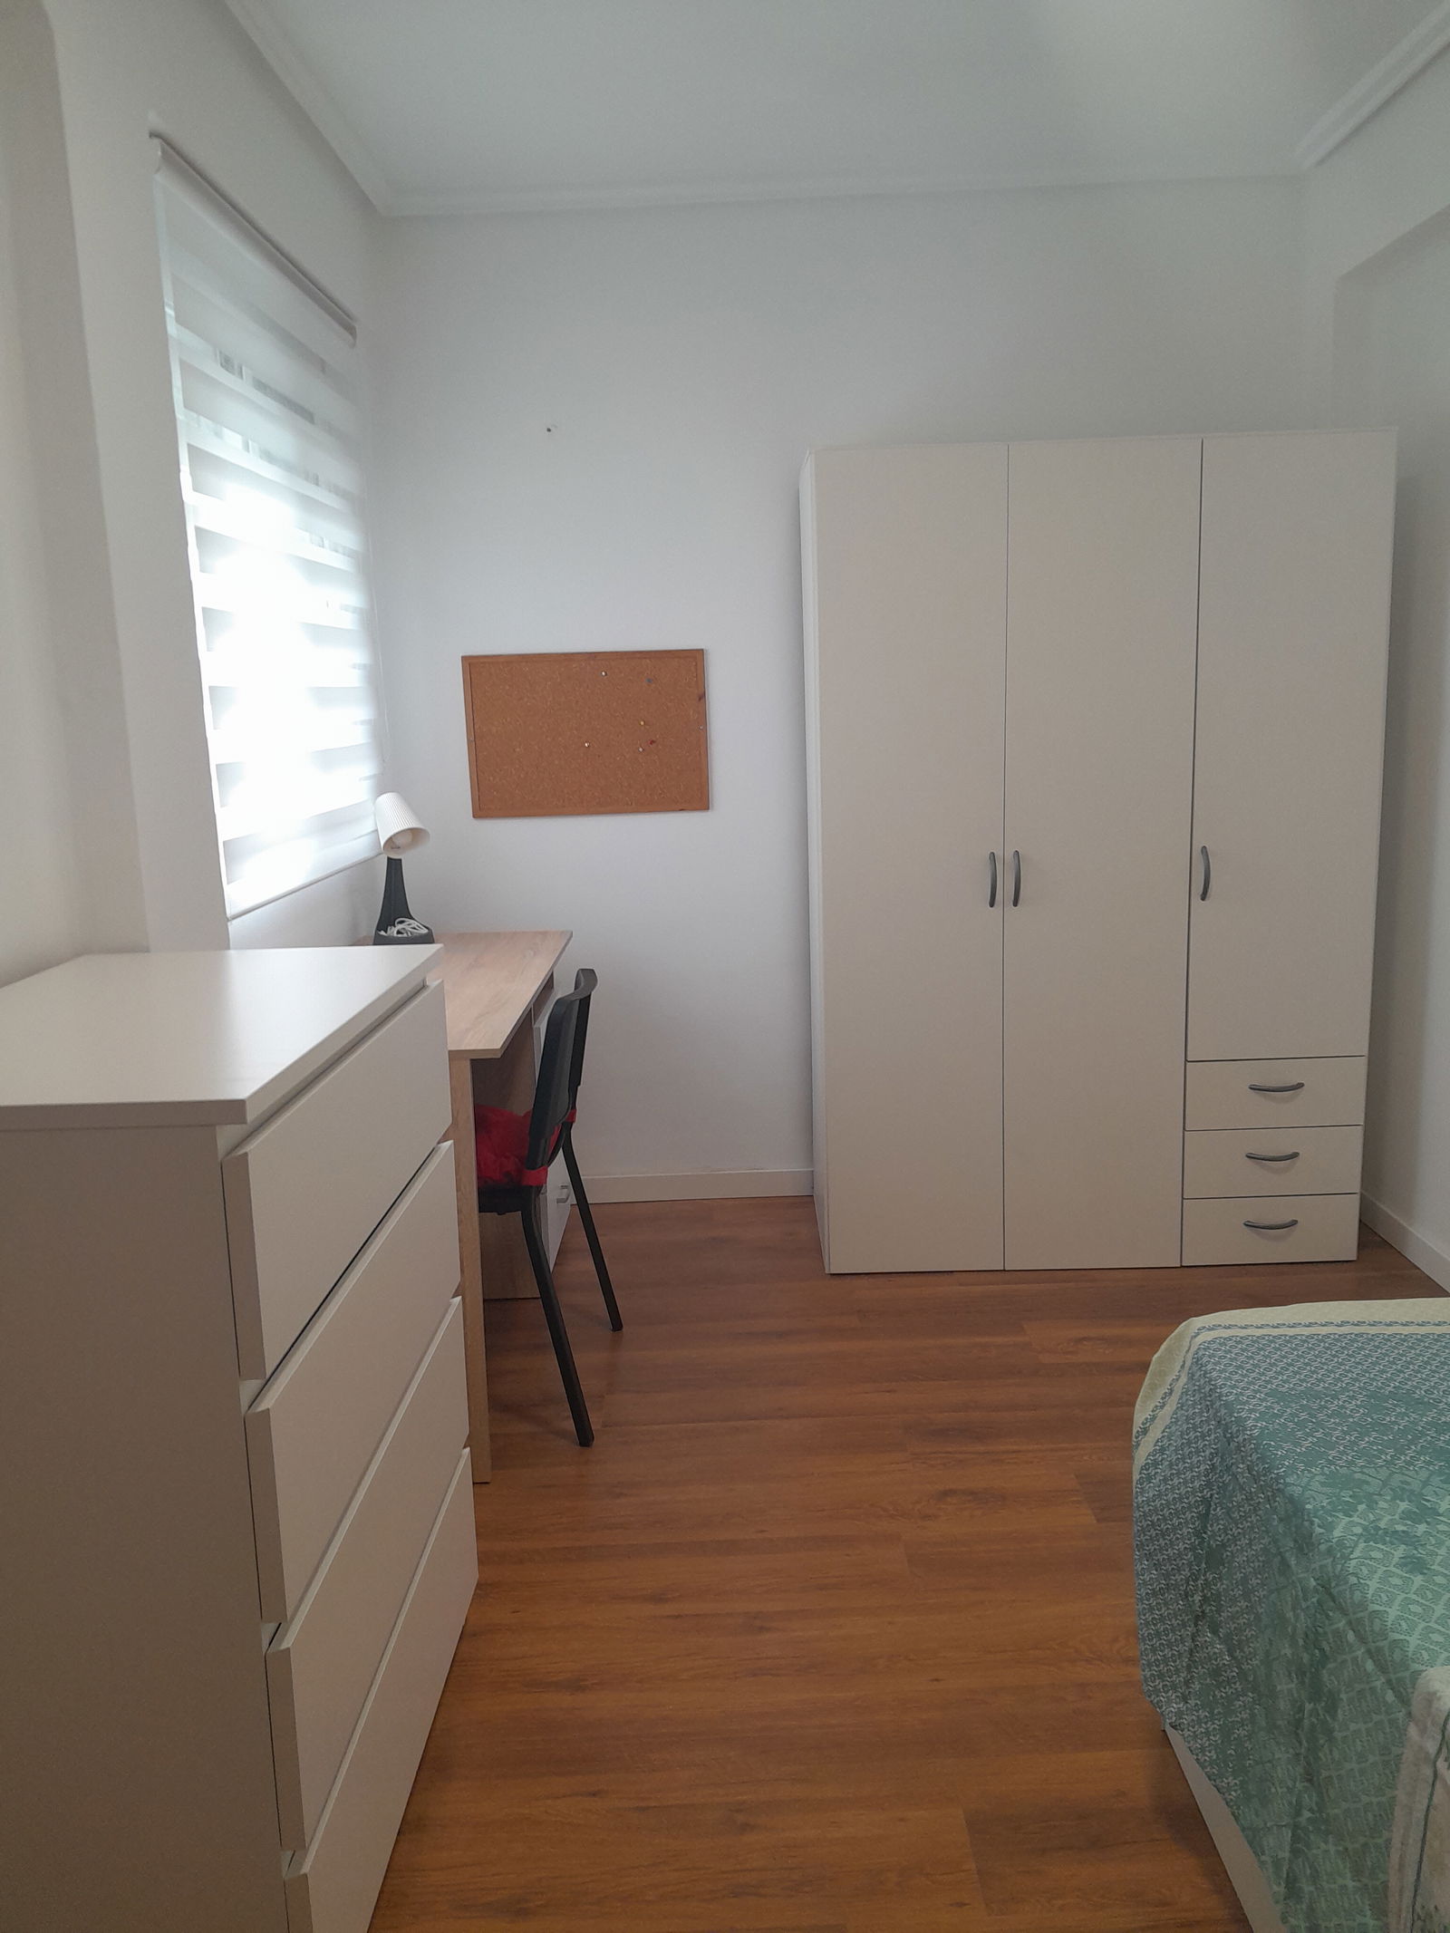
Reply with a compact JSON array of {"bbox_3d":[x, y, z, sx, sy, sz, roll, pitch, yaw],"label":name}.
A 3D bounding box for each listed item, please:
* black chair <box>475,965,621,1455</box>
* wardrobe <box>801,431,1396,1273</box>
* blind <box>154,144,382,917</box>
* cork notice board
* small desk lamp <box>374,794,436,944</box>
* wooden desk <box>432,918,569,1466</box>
[{"bbox_3d":[-0.501,0.426,2.864,0.540,0.785,0.530,-1,10,2],"label":"black chair"},{"bbox_3d":[0.817,-0.246,3.534,1.195,1.801,0.525,-1,10,2],"label":"wardrobe"},{"bbox_3d":[-0.800,-0.732,2.830,0.055,1.140,1.100,-1,10,2],"label":"blind"},{"bbox_3d":[-0.344,-0.580,3.780,0.603,0.404,0.018,-1,10,2],"label":"cork notice board"},{"bbox_3d":[-0.738,-0.219,3.458,0.115,0.360,0.140,-9,12,-36],"label":"small desk lamp"},{"bbox_3d":[-0.611,0.403,3.102,0.515,0.754,1.250,-2,10,0],"label":"wooden desk"}]

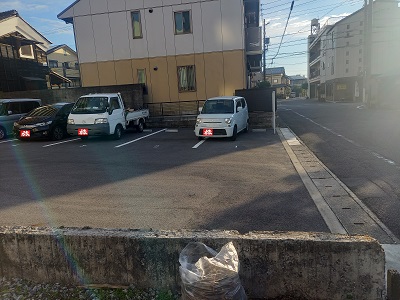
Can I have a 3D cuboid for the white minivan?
[{"bbox_3d":[0.959,-1.345,11.654,1.475,1.620,3.400,2,11,20],"label":"white minivan"}]

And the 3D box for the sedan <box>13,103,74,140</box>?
[{"bbox_3d":[-6.316,-1.402,13.250,1.700,1.490,4.250,1,10,11],"label":"sedan"}]

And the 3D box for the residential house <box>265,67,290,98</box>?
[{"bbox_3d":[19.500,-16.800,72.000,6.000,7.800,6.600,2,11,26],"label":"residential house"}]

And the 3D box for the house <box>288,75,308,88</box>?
[{"bbox_3d":[34.600,-22.600,103.000,8.000,7.800,7.500,0,10,14],"label":"house"}]

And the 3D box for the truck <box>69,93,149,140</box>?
[{"bbox_3d":[-3.830,-1.539,12.618,1.670,1.880,4.300,1,10,11],"label":"truck"}]

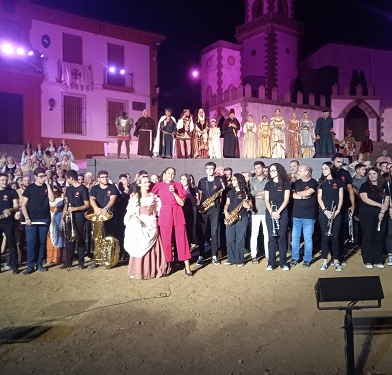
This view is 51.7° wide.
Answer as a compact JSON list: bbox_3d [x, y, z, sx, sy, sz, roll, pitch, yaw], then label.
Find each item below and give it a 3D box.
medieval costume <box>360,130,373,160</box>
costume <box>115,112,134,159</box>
[{"bbox_3d":[7.700,-1.780,18.300,0.560,1.660,0.380,0,0,14],"label":"medieval costume"},{"bbox_3d":[-2.560,-1.870,14.600,0.680,1.710,0.420,0,0,-6],"label":"costume"}]

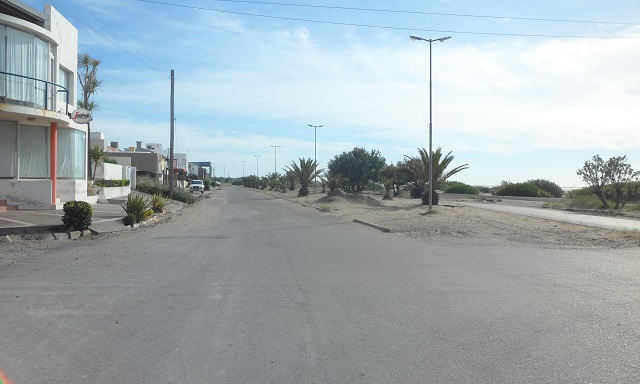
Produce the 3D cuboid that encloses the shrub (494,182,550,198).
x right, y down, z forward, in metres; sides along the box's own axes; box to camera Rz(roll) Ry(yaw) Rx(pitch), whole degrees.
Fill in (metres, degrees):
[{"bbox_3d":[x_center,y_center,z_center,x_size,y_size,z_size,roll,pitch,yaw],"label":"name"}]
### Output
[{"bbox_3d":[25.150,-0.186,62.000,6.900,2.000,4.200,1,1,0],"label":"shrub"}]

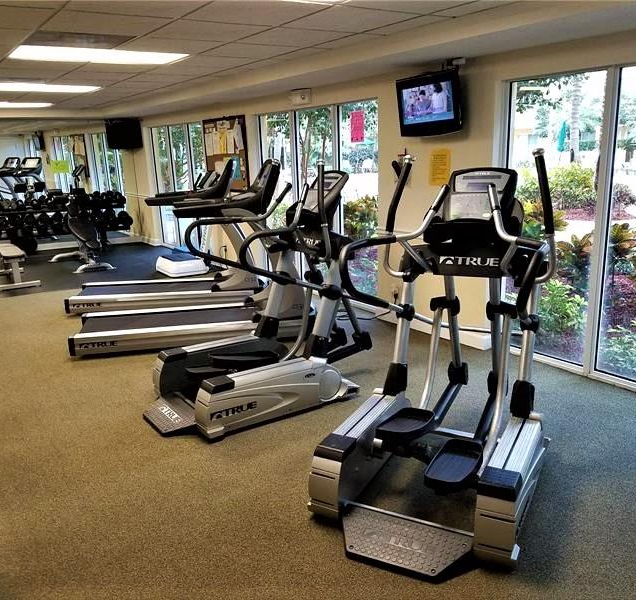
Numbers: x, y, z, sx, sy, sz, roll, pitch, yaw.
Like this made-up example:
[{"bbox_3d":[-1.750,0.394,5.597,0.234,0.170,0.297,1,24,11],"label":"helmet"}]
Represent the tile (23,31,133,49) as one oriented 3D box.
[{"bbox_3d":[-1.523,-1.656,3.819,0.610,0.030,0.610,-12,17,-33],"label":"tile"}]

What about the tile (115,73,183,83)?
[{"bbox_3d":[-1.575,-2.209,5.942,0.610,0.030,0.610,-12,17,-33],"label":"tile"}]

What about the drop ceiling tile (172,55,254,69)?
[{"bbox_3d":[-0.859,-1.973,4.967,0.610,0.020,0.610,-12,17,-33],"label":"drop ceiling tile"}]

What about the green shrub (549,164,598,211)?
[{"bbox_3d":[5.460,-2.430,12.900,1.000,1.050,1.100,-12,17,-33],"label":"green shrub"}]

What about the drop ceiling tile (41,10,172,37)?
[{"bbox_3d":[-1.175,-1.535,3.326,0.600,0.020,0.600,-12,17,-33],"label":"drop ceiling tile"}]

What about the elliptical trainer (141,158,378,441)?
[{"bbox_3d":[-0.361,-0.133,4.053,1.754,1.581,0.898,-13,18,-36],"label":"elliptical trainer"}]

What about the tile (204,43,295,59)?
[{"bbox_3d":[-0.514,-1.859,4.477,0.610,0.020,0.610,-12,17,-33],"label":"tile"}]

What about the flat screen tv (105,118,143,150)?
[{"bbox_3d":[-3.285,-2.818,10.200,0.570,0.470,0.140,-4,22,-6],"label":"flat screen tv"}]

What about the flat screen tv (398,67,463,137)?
[{"bbox_3d":[0.855,-1.480,4.503,0.500,0.430,0.110,11,28,41],"label":"flat screen tv"}]

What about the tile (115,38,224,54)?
[{"bbox_3d":[-1.017,-1.754,4.148,0.610,0.020,0.610,-12,17,-33],"label":"tile"}]

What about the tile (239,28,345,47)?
[{"bbox_3d":[-0.169,-1.747,3.993,0.600,0.020,0.600,-12,17,-33],"label":"tile"}]

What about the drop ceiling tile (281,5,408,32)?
[{"bbox_3d":[0.175,-1.631,3.497,0.610,0.020,0.610,-12,17,-33],"label":"drop ceiling tile"}]

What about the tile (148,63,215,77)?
[{"bbox_3d":[-1.203,-2.087,5.457,0.610,0.020,0.610,-12,17,-33],"label":"tile"}]

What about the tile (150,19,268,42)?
[{"bbox_3d":[-0.672,-1.641,3.660,0.600,0.020,0.600,-12,17,-33],"label":"tile"}]

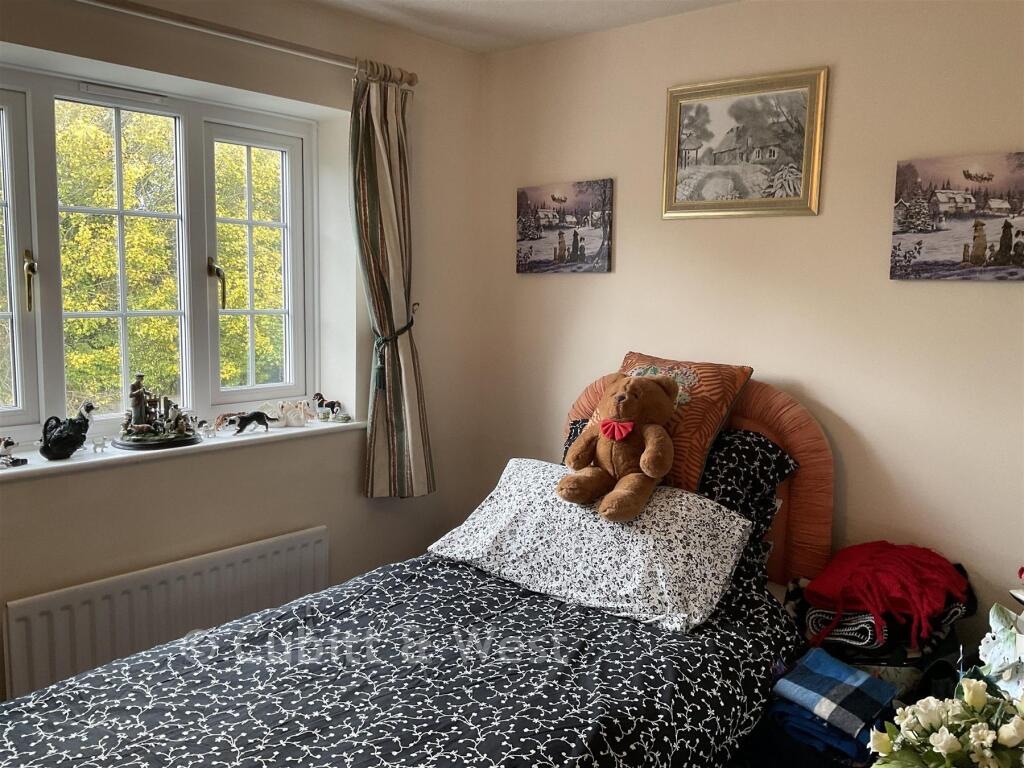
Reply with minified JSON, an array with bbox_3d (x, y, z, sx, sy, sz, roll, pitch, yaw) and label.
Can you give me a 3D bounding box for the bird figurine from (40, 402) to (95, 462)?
[{"bbox_3d":[-1.165,0.113,2.245,0.132,0.147,0.090,-4,9,-38],"label":"bird figurine"}]

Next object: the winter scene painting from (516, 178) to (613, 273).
[{"bbox_3d":[0.169,-0.528,2.921,0.398,0.298,0.020,7,9,42],"label":"winter scene painting"}]

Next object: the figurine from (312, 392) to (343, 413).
[{"bbox_3d":[-0.618,0.077,2.887,0.095,0.090,0.040,0,7,-13],"label":"figurine"}]

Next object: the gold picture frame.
[{"bbox_3d":[0.653,-0.673,2.459,0.492,0.388,0.030,7,9,42],"label":"gold picture frame"}]

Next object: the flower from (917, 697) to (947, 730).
[{"bbox_3d":[0.675,0.530,1.380,0.045,0.047,0.045,5,8,27],"label":"flower"}]

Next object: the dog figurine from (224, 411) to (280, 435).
[{"bbox_3d":[-0.796,0.112,2.616,0.042,0.070,0.160,7,9,42],"label":"dog figurine"}]

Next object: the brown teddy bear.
[{"bbox_3d":[0.298,0.167,2.329,0.285,0.375,0.285,5,-7,31],"label":"brown teddy bear"}]

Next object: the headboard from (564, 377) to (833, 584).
[{"bbox_3d":[0.523,0.241,2.625,0.900,0.585,0.080,7,9,42],"label":"headboard"}]

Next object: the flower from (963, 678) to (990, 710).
[{"bbox_3d":[0.693,0.463,1.280,0.039,0.048,0.039,-6,9,44],"label":"flower"}]

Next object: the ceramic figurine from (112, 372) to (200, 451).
[{"bbox_3d":[-1.002,0.069,2.430,0.245,0.198,0.185,-5,9,-40],"label":"ceramic figurine"}]

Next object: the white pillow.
[{"bbox_3d":[0.216,0.411,2.398,0.760,0.160,0.490,11,30,30],"label":"white pillow"}]

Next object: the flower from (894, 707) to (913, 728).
[{"bbox_3d":[0.596,0.507,1.306,0.024,0.032,0.027,-5,9,-40],"label":"flower"}]

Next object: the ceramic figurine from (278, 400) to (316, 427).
[{"bbox_3d":[-0.688,0.091,2.749,0.105,0.084,0.070,-2,7,-23],"label":"ceramic figurine"}]

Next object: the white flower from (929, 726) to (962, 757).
[{"bbox_3d":[0.627,0.517,1.242,0.044,0.044,0.048,-11,9,-43],"label":"white flower"}]

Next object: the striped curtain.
[{"bbox_3d":[-0.384,-0.297,2.821,0.125,1.350,0.330,7,9,42],"label":"striped curtain"}]

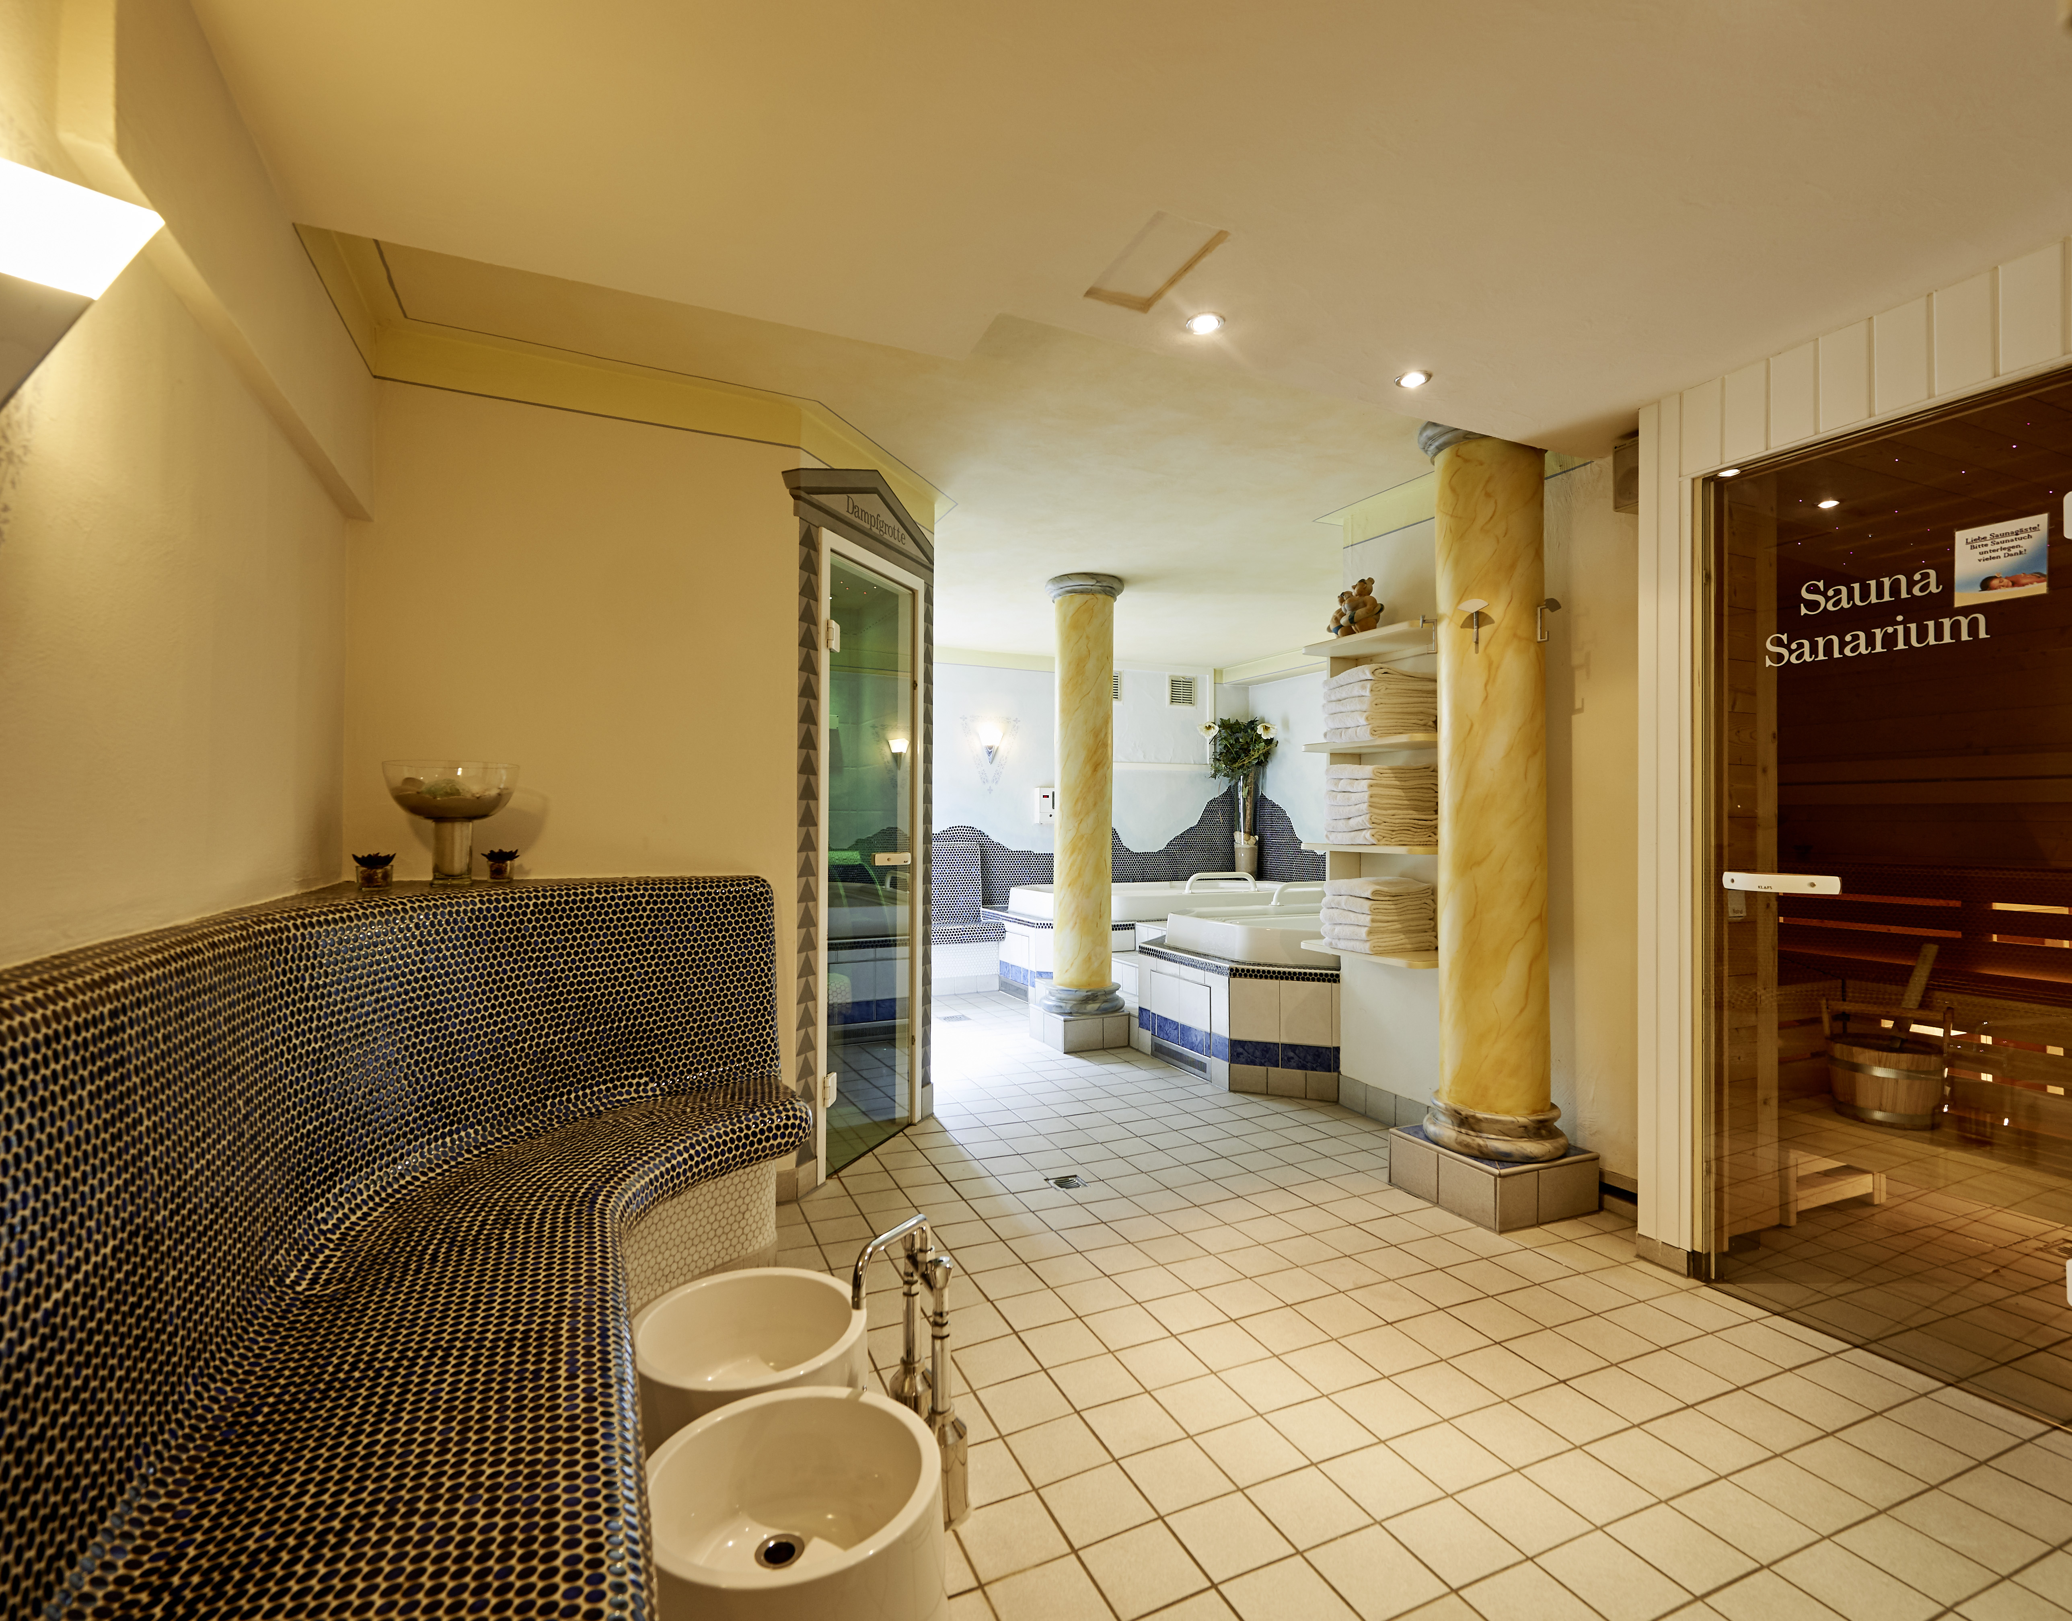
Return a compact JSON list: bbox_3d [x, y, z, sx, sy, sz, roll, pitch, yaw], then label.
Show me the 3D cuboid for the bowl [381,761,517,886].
[{"bbox_3d":[-1.396,0.032,2.270,0.283,0.285,0.283,0,-1,-30],"label":"bowl"}]

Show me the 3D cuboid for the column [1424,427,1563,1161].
[{"bbox_3d":[1.367,-0.087,2.821,0.390,2.145,0.390,0,-1,-24],"label":"column"}]

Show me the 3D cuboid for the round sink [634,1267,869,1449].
[{"bbox_3d":[-0.478,0.994,1.590,0.375,0.260,0.375,0,-1,-24],"label":"round sink"}]

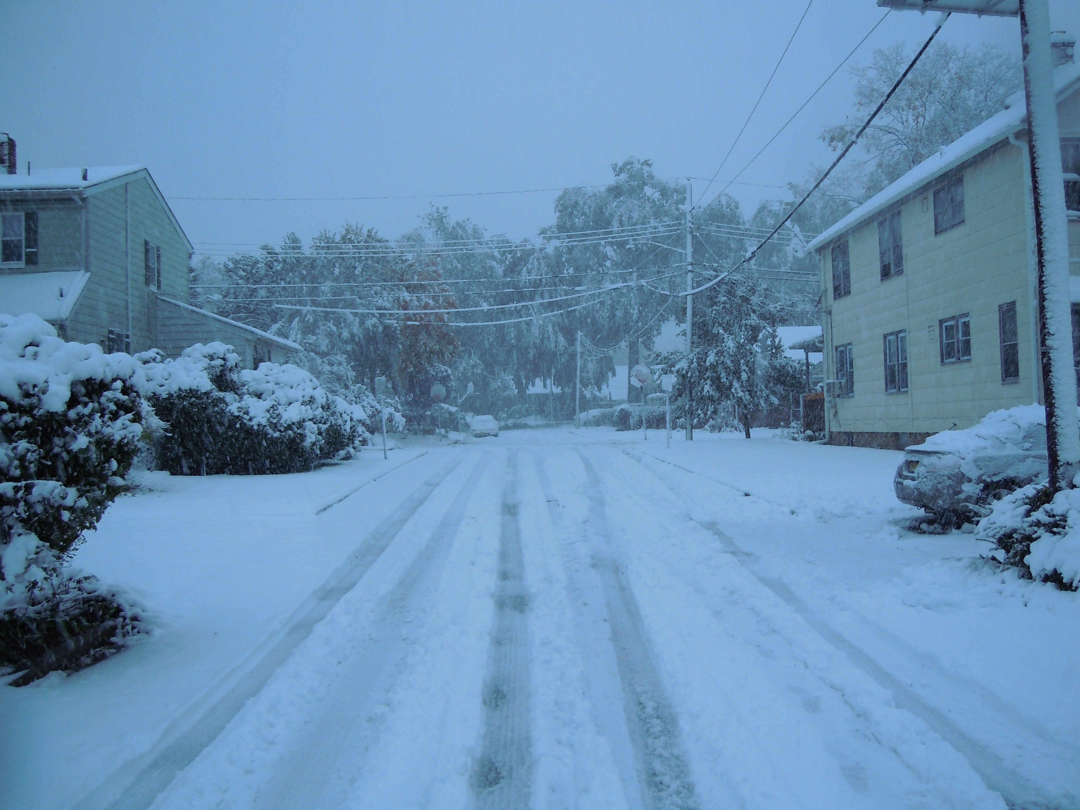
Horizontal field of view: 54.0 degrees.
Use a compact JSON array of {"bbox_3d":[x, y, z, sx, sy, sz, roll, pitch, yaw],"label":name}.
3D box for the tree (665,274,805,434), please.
[{"bbox_3d":[7.090,-1.750,39.300,4.900,5.850,4.700,0,-1,0],"label":"tree"}]

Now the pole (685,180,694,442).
[{"bbox_3d":[5.950,-3.740,42.200,0.290,10.450,0.290,0,-1,0],"label":"pole"}]

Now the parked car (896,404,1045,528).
[{"bbox_3d":[7.000,0.750,13.700,4.650,1.500,1.780,0,-1,3],"label":"parked car"}]

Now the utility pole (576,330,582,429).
[{"bbox_3d":[2.960,-1.930,81.000,0.260,7.550,0.260,0,-1,0],"label":"utility pole"}]

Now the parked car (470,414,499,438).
[{"bbox_3d":[-3.380,1.220,64.800,1.760,1.420,4.500,0,-1,-2],"label":"parked car"}]

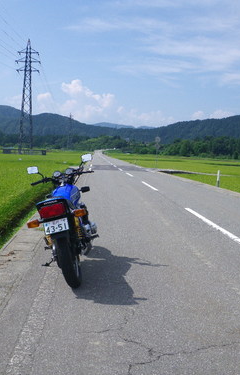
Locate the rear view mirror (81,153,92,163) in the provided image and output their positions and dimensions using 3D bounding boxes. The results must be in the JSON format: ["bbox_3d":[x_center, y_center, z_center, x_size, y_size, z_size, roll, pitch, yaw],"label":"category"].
[{"bbox_3d":[-0.381,-0.339,4.702,0.135,0.100,0.050,-12,4,7],"label":"rear view mirror"}]

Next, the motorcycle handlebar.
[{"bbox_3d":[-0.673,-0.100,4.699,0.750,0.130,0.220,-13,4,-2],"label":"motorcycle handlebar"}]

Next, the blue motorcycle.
[{"bbox_3d":[-0.575,0.313,4.790,0.790,1.280,2.100,-13,4,2],"label":"blue motorcycle"}]

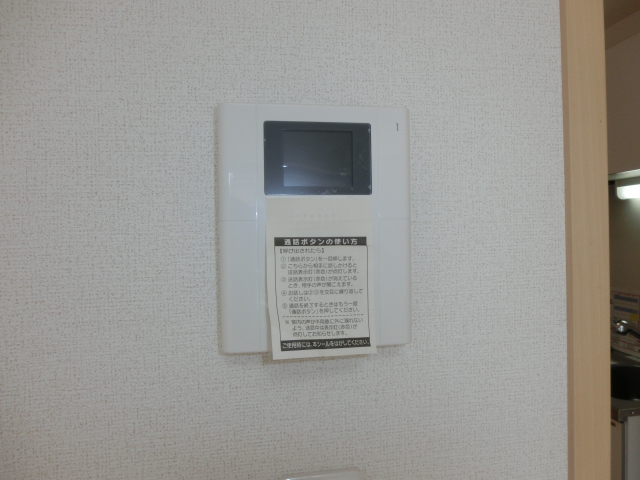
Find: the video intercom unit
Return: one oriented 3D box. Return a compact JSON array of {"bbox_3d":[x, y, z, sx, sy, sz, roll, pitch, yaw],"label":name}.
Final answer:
[{"bbox_3d":[-0.002,-0.011,0.373,0.158,0.200,0.030,-1,0,-8],"label":"video intercom unit"}]

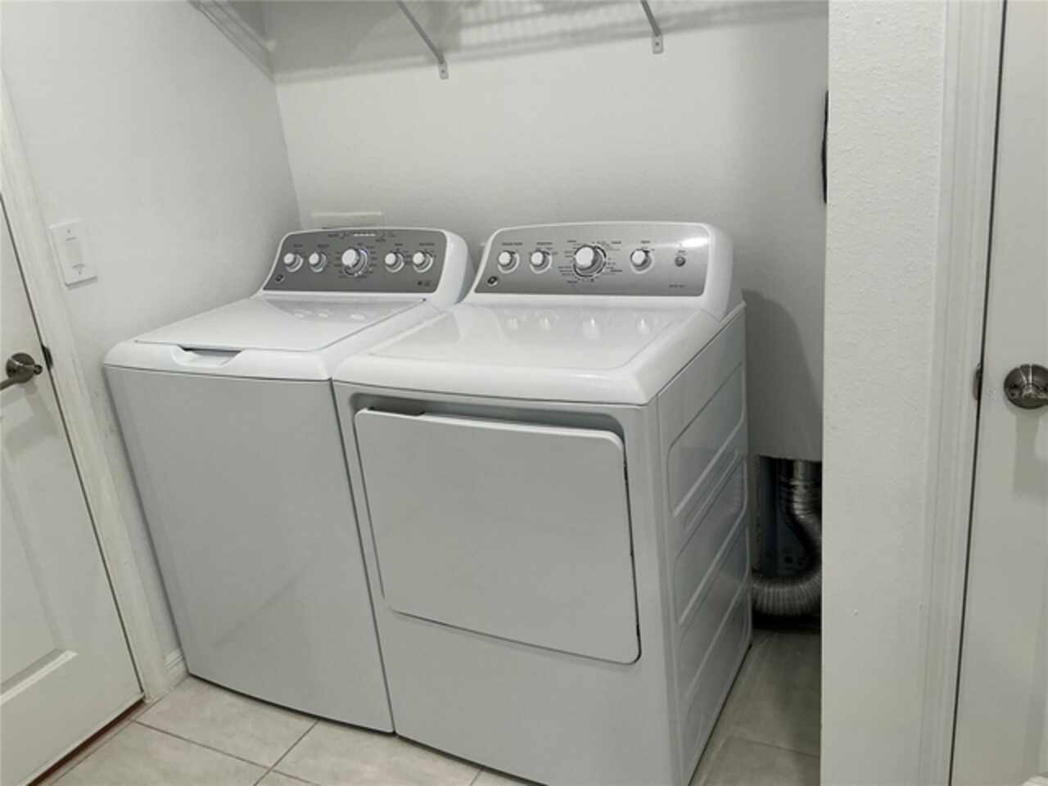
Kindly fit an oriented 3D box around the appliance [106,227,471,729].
[{"bbox_3d":[-0.525,0.161,2.263,0.690,1.115,0.670,4,21,28],"label":"appliance"}]

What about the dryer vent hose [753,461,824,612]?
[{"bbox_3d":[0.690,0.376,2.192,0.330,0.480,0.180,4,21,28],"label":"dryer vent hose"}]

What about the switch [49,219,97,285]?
[{"bbox_3d":[-1.042,-0.327,1.972,0.010,0.130,0.080,4,21,28],"label":"switch"}]

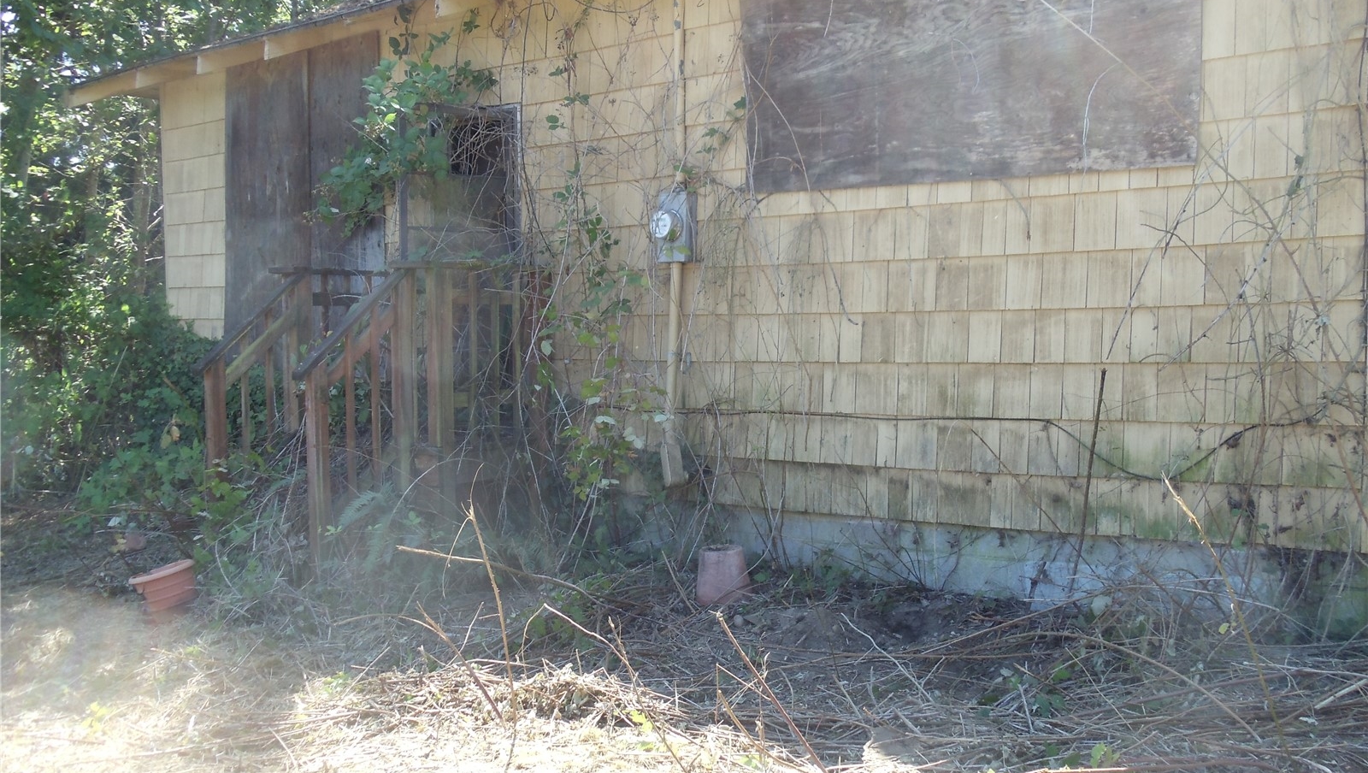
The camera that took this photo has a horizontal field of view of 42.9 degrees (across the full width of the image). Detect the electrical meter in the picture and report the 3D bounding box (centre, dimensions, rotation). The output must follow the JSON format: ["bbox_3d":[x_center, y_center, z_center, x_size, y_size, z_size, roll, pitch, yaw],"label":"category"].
[{"bbox_3d":[-0.073,-0.919,9.875,0.215,0.430,0.200,1,2,44],"label":"electrical meter"}]

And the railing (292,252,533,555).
[{"bbox_3d":[-1.504,0.134,10.152,0.130,1.724,1.816,1,2,44],"label":"railing"}]

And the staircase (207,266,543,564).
[{"bbox_3d":[-1.888,0.128,10.519,1.184,1.724,1.816,1,2,44],"label":"staircase"}]

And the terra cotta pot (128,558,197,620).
[{"bbox_3d":[-2.514,1.009,8.465,0.333,0.240,0.333,-11,2,0],"label":"terra cotta pot"}]

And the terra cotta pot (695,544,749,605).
[{"bbox_3d":[0.196,0.965,8.899,0.276,0.263,0.276,-2,0,0],"label":"terra cotta pot"}]

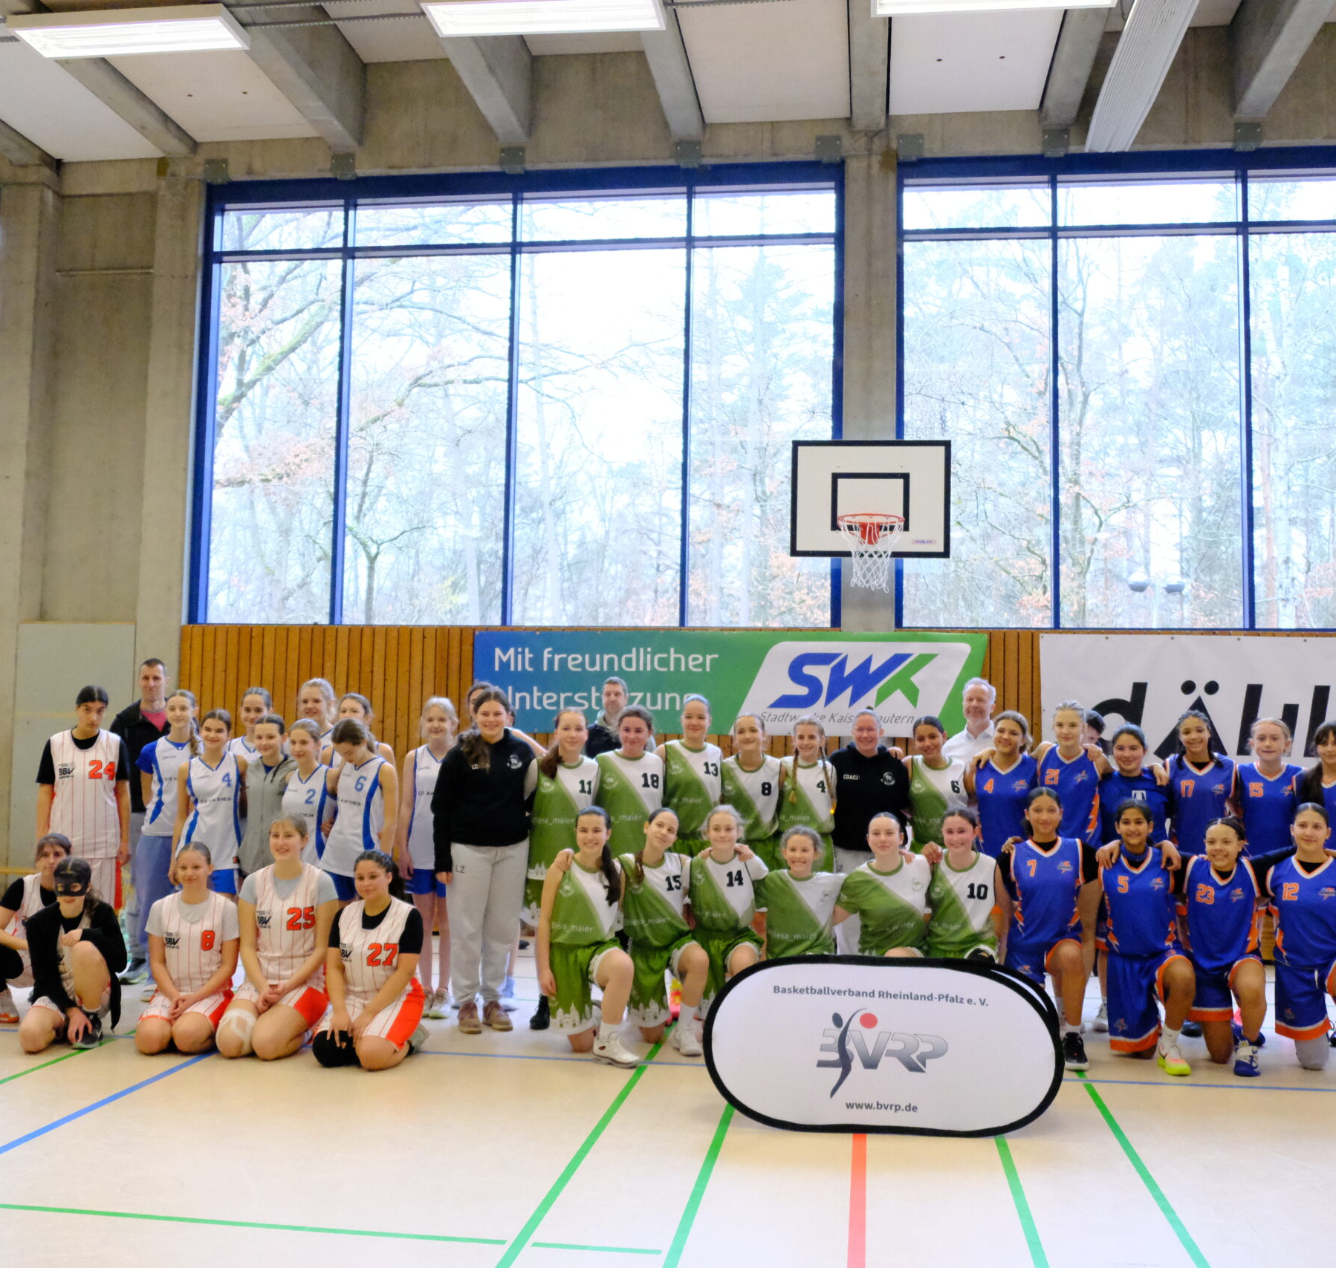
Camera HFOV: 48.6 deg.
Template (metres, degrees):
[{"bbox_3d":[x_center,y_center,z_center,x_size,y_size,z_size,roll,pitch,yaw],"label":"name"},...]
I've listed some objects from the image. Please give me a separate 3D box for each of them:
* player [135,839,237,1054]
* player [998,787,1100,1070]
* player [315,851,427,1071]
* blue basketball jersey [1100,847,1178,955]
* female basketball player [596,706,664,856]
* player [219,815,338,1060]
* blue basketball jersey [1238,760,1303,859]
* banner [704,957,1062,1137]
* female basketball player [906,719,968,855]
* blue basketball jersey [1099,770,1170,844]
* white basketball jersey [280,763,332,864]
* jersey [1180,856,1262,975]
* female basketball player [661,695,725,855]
[{"bbox_3d":[-2.240,1.471,7.000,0.470,0.950,0.620,1,-4,-7],"label":"player"},{"bbox_3d":[1.806,1.379,7.121,0.500,1.270,0.780,0,-4,14],"label":"player"},{"bbox_3d":[-1.378,1.470,6.800,0.460,0.940,0.620,0,-4,6],"label":"player"},{"bbox_3d":[2.267,1.286,7.120,0.380,0.530,0.250,0,-5,16],"label":"blue basketball jersey"},{"bbox_3d":[-0.192,1.213,7.779,0.450,1.660,0.320,1,-4,1],"label":"female basketball player"},{"bbox_3d":[-1.832,1.425,7.097,0.520,1.080,0.720,1,-4,2],"label":"player"},{"bbox_3d":[3.051,0.982,7.500,0.380,0.660,0.250,0,-4,13],"label":"blue basketball jersey"},{"bbox_3d":[0.846,1.586,5.790,1.350,0.650,0.460,1,-4,6],"label":"banner"},{"bbox_3d":[1.461,1.266,7.967,0.440,1.642,0.290,0,-5,11],"label":"female basketball player"},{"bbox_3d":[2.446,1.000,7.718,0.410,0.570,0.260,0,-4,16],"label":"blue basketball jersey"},{"bbox_3d":[-1.878,0.964,7.695,0.340,0.570,0.230,0,-4,6],"label":"white basketball jersey"},{"bbox_3d":[2.619,1.331,7.000,0.390,0.560,0.280,-1,-5,20],"label":"jersey"},{"bbox_3d":[0.119,1.177,7.842,0.450,1.720,0.300,1,-4,1],"label":"female basketball player"}]

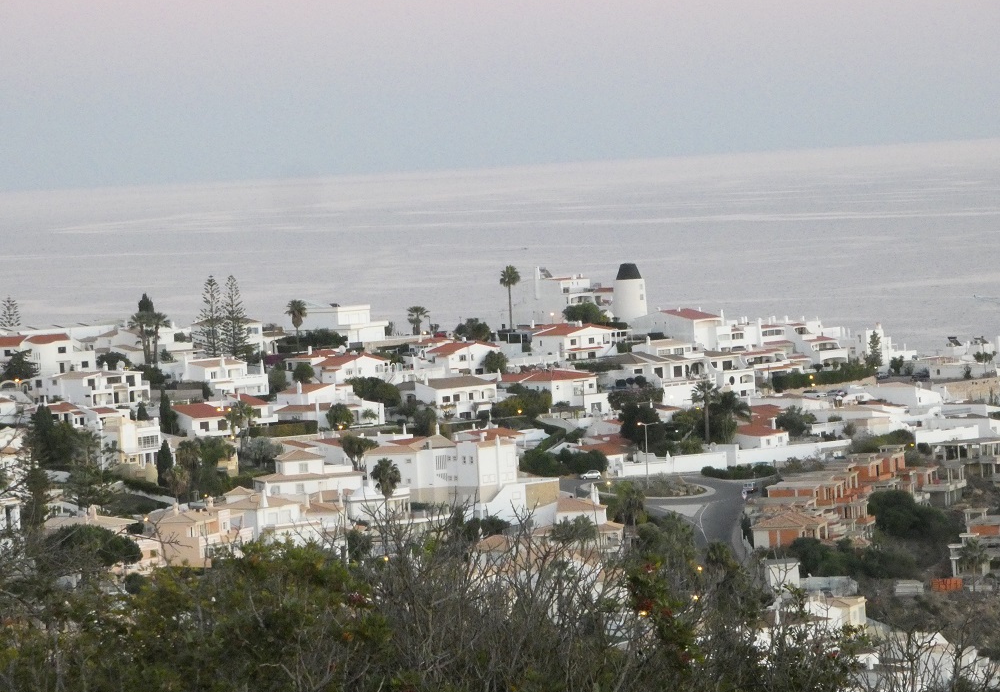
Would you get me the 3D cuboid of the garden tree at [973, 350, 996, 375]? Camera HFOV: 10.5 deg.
[{"bbox_3d":[100.480,3.410,1130.000,4.400,5.400,4.200,-3,2,0],"label":"garden tree"}]

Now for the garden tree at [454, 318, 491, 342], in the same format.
[{"bbox_3d":[-5.420,-2.870,1078.000,7.600,4.880,7.600,-3,2,0],"label":"garden tree"}]

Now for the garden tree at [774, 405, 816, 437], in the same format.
[{"bbox_3d":[54.586,14.087,1012.000,7.410,6.120,6.300,-3,2,0],"label":"garden tree"}]

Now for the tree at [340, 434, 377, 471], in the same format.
[{"bbox_3d":[-24.390,18.490,948.000,6.400,6.800,6.000,-3,2,0],"label":"tree"}]

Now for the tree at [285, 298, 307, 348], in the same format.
[{"bbox_3d":[-42.117,-4.450,1130.000,4.350,10.970,4.350,-3,2,0],"label":"tree"}]

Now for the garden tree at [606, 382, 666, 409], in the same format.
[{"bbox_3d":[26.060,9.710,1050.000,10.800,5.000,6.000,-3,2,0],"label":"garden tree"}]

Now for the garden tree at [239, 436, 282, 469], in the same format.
[{"bbox_3d":[-42.330,18.820,965.000,7.600,5.900,6.800,-3,2,0],"label":"garden tree"}]

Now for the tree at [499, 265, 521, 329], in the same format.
[{"bbox_3d":[2.152,-10.437,1175.000,4.300,13.670,4.300,-3,2,0],"label":"tree"}]

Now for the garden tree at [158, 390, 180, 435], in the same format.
[{"bbox_3d":[-59.714,11.997,985.000,3.610,8.300,3.250,-3,2,0],"label":"garden tree"}]

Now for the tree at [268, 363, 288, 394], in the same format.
[{"bbox_3d":[-43.611,6.497,1075.000,3.840,5.910,3.840,-3,2,0],"label":"tree"}]

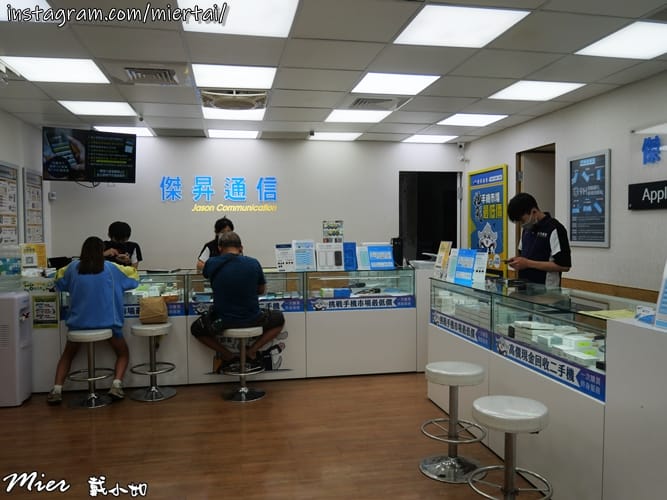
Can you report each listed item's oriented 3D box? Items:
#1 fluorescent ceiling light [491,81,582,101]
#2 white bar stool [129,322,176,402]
[{"bbox_3d":[1.714,-1.359,4.255,0.605,0.060,0.532,-1,3,-11],"label":"fluorescent ceiling light"},{"bbox_3d":[-1.690,1.031,4.659,0.420,0.639,0.420,-1,2,-9],"label":"white bar stool"}]

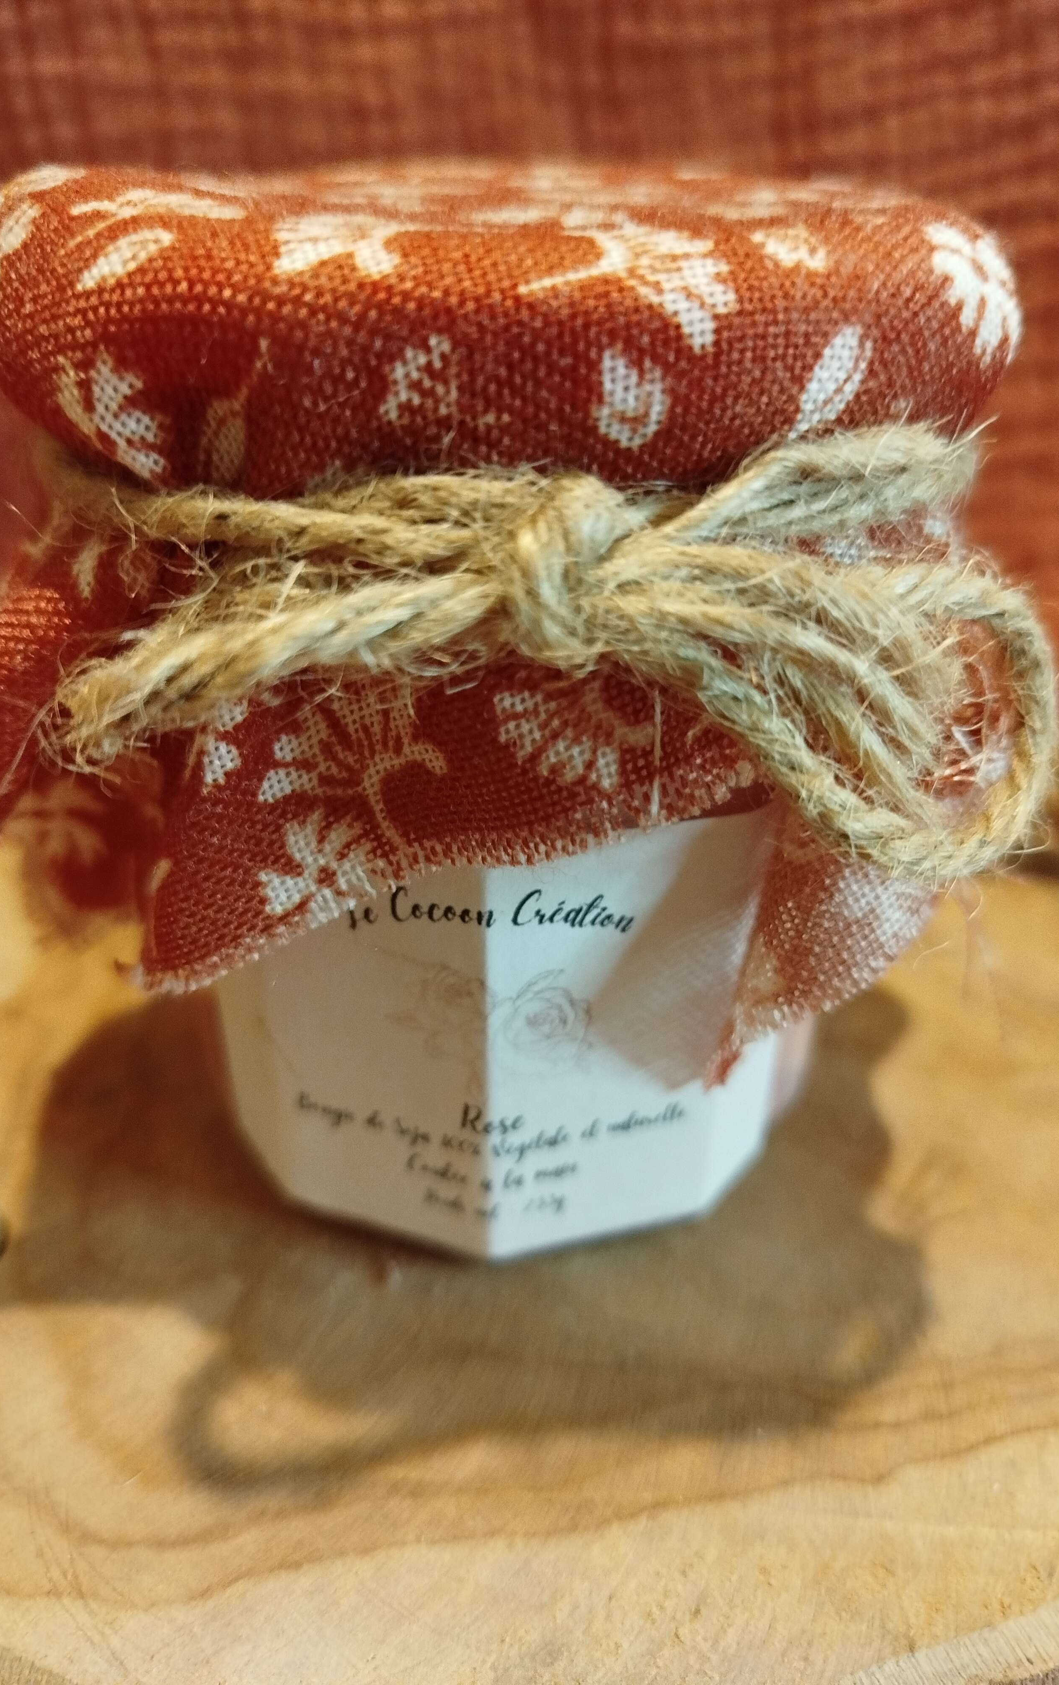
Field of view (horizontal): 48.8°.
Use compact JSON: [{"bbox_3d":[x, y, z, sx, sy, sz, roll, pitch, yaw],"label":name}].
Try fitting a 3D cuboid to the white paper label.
[{"bbox_3d":[-0.003,0.017,0.114,0.059,0.050,0.018,2,31,3],"label":"white paper label"}]

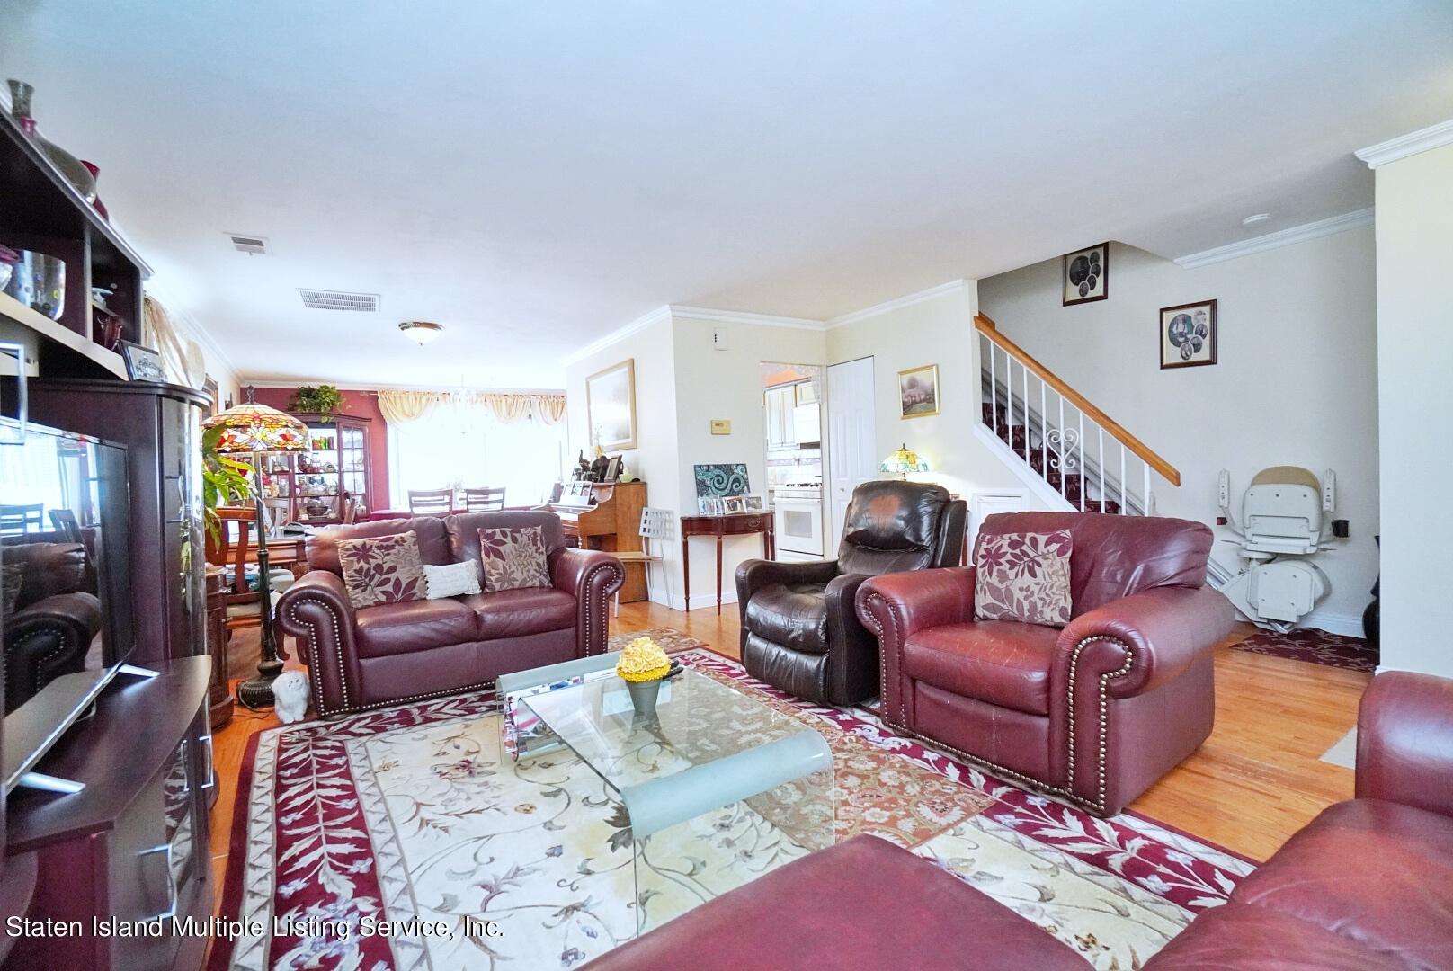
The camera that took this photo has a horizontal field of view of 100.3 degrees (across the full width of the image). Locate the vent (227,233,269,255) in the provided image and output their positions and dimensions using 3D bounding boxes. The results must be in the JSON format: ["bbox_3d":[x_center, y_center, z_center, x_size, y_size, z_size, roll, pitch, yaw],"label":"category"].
[{"bbox_3d":[-2.490,-1.244,3.168,0.175,0.025,0.290,-4,2,-33],"label":"vent"}]

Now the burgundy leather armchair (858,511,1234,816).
[{"bbox_3d":[1.284,0.573,2.490,0.930,0.880,1.160,-3,2,-34],"label":"burgundy leather armchair"}]

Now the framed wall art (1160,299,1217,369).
[{"bbox_3d":[3.150,-1.020,4.144,0.025,0.425,0.325,-4,2,-33],"label":"framed wall art"}]

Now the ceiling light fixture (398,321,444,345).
[{"bbox_3d":[-2.544,-1.264,5.067,0.400,0.180,0.400,-3,2,-33],"label":"ceiling light fixture"}]

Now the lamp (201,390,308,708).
[{"bbox_3d":[-2.458,0.316,3.202,0.445,1.655,0.445,-3,2,-32],"label":"lamp"}]

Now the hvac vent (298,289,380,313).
[{"bbox_3d":[-2.696,-1.273,4.228,0.470,0.025,0.500,-4,2,-33],"label":"hvac vent"}]

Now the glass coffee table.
[{"bbox_3d":[-0.285,0.898,2.034,0.610,0.375,1.190,-3,2,-34],"label":"glass coffee table"}]

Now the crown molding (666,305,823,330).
[{"bbox_3d":[0.252,-1.417,5.179,1.660,0.078,0.070,-3,2,-32],"label":"crown molding"}]

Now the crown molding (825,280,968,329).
[{"bbox_3d":[1.336,-1.468,5.022,0.070,0.075,1.470,-4,2,-33],"label":"crown molding"}]

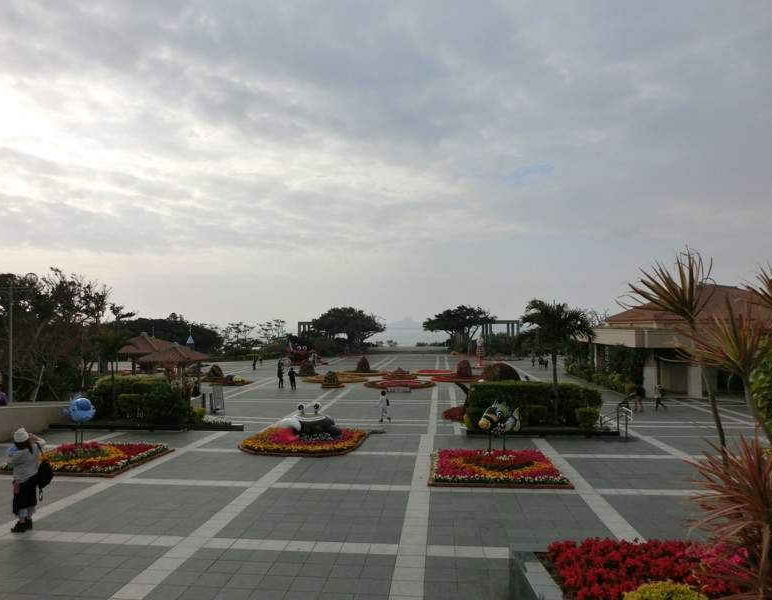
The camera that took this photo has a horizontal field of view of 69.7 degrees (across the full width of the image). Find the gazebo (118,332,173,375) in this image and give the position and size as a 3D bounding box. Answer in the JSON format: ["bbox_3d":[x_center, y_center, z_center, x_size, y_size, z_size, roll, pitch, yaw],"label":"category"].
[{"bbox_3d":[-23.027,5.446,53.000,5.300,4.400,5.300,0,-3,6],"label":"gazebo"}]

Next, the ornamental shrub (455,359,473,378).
[{"bbox_3d":[7.621,6.693,54.200,1.700,1.900,1.700,0,-3,6],"label":"ornamental shrub"}]

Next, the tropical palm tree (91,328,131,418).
[{"bbox_3d":[-9.950,2.670,20.100,1.500,3.250,1.500,0,-3,6],"label":"tropical palm tree"}]

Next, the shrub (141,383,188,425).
[{"bbox_3d":[-7.433,3.489,18.700,1.500,1.350,1.400,1,-3,-22],"label":"shrub"}]

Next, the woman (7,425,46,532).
[{"bbox_3d":[-5.750,2.860,8.830,0.540,1.610,0.480,2,-4,-38],"label":"woman"}]

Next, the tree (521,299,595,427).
[{"bbox_3d":[5.710,2.030,18.450,2.400,4.150,2.400,0,-3,6],"label":"tree"}]

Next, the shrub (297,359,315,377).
[{"bbox_3d":[-8.599,7.301,60.000,1.900,1.850,1.900,0,-3,6],"label":"shrub"}]

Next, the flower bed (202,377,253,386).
[{"bbox_3d":[-13.900,6.960,48.700,4.200,0.600,3.300,0,-3,6],"label":"flower bed"}]

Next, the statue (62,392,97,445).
[{"bbox_3d":[-7.600,2.970,13.750,0.880,1.370,0.620,-2,-4,37],"label":"statue"}]

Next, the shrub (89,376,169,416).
[{"bbox_3d":[-9.700,3.620,20.900,2.650,1.500,1.700,0,-3,6],"label":"shrub"}]

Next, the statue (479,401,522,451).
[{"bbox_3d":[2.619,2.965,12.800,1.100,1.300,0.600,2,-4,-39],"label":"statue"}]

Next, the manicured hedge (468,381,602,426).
[{"bbox_3d":[5.175,3.565,19.200,4.400,1.300,1.400,0,-3,6],"label":"manicured hedge"}]

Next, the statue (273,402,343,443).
[{"bbox_3d":[-2.180,3.459,15.600,1.850,1.100,1.500,0,-3,7],"label":"statue"}]

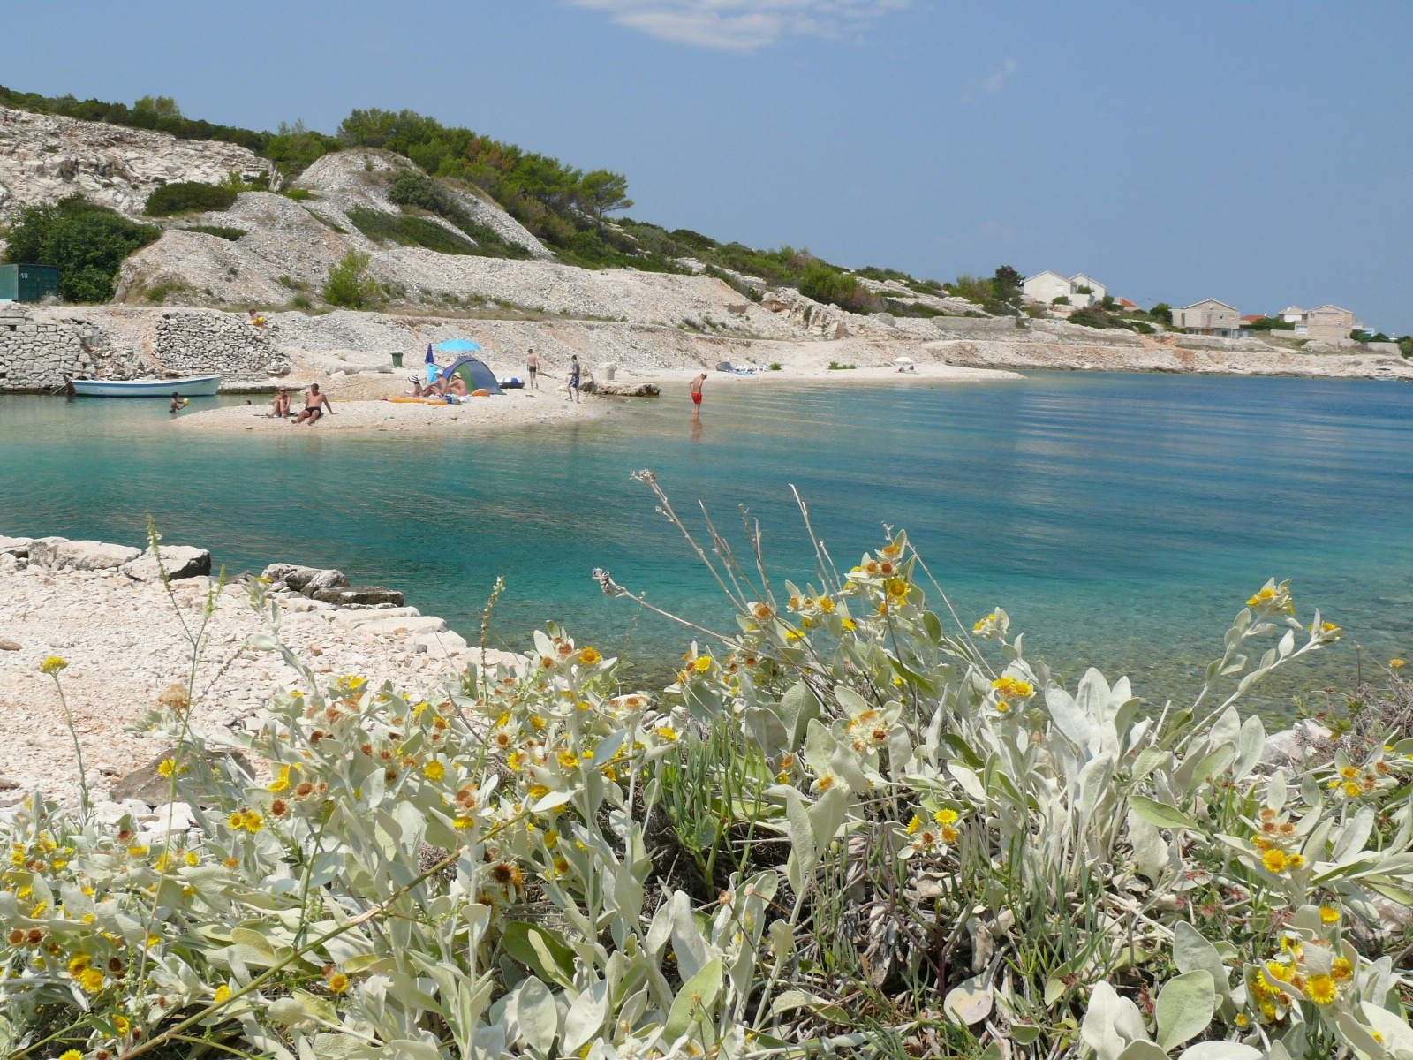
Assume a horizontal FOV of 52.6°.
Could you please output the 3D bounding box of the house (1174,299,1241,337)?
[{"bbox_3d":[91.143,-38.421,260.000,11.300,7.200,10.000,4,8,19],"label":"house"}]

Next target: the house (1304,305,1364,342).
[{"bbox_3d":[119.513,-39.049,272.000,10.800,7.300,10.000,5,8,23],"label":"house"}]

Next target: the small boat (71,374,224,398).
[{"bbox_3d":[-19.895,-5.101,51.000,5.100,0.870,1.750,-1,8,-22],"label":"small boat"}]

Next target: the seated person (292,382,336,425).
[{"bbox_3d":[-9.989,-3.228,36.400,0.780,0.970,1.100,2,7,4],"label":"seated person"}]

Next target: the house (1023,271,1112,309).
[{"bbox_3d":[66.064,-43.782,262.000,14.200,7.000,10.500,4,8,18],"label":"house"}]

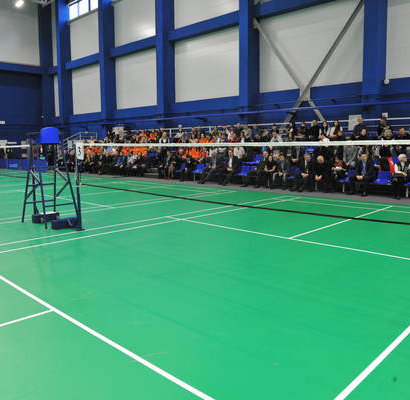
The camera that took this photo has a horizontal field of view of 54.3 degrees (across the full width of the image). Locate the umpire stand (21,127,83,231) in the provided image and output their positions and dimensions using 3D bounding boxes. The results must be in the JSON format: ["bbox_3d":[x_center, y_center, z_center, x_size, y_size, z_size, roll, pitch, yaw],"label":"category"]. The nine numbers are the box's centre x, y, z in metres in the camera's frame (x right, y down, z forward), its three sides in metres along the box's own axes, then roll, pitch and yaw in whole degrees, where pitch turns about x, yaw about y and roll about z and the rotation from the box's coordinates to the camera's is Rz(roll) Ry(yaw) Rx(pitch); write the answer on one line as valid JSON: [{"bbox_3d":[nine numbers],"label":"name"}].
[{"bbox_3d":[-3.158,-0.488,8.061,1.090,1.930,0.780,7,11,44],"label":"umpire stand"}]

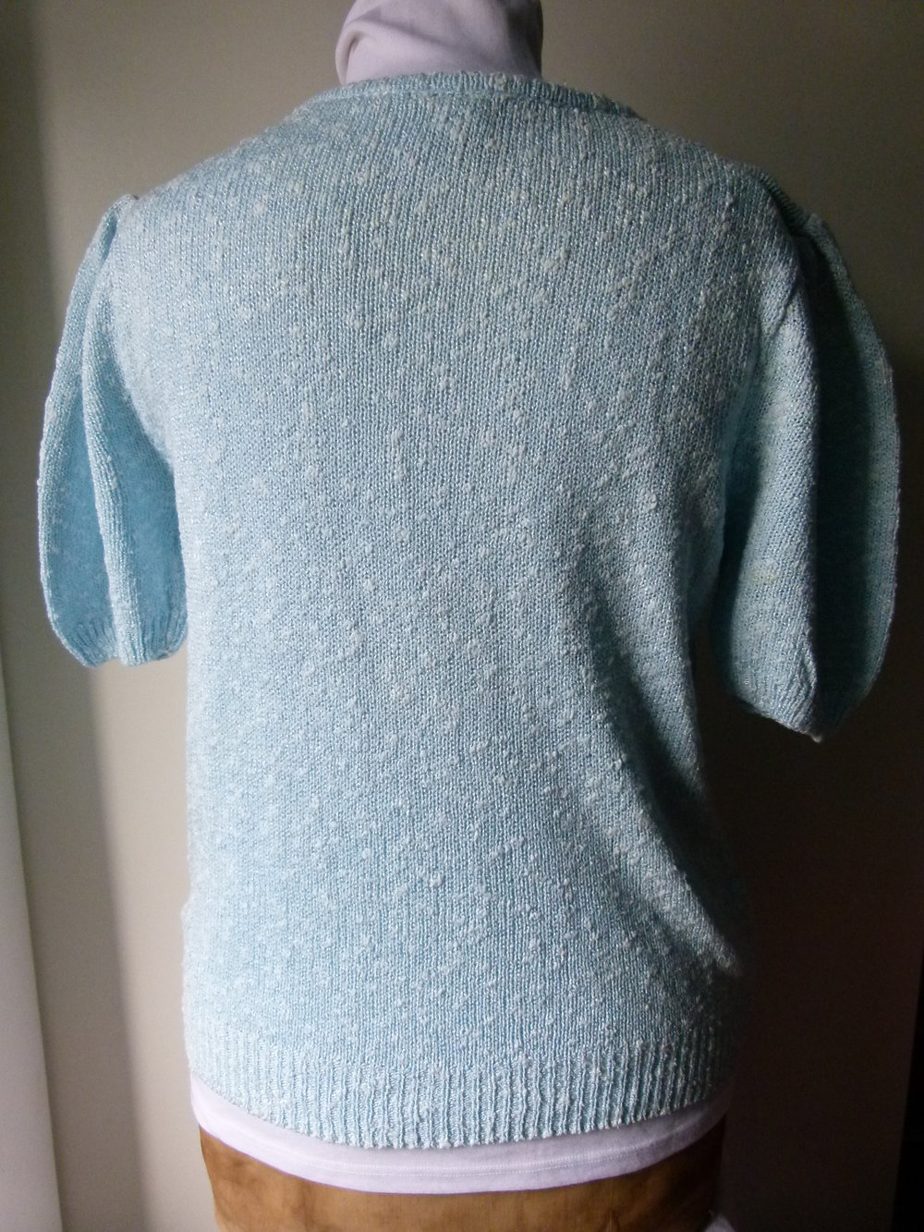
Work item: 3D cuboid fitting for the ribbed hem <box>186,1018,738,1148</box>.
[{"bbox_3d":[-0.002,0.264,0.617,0.362,0.068,0.195,0,10,1],"label":"ribbed hem"}]

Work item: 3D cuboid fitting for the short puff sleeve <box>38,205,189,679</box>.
[{"bbox_3d":[-0.221,-0.104,0.573,0.110,0.280,0.150,0,10,1],"label":"short puff sleeve"}]

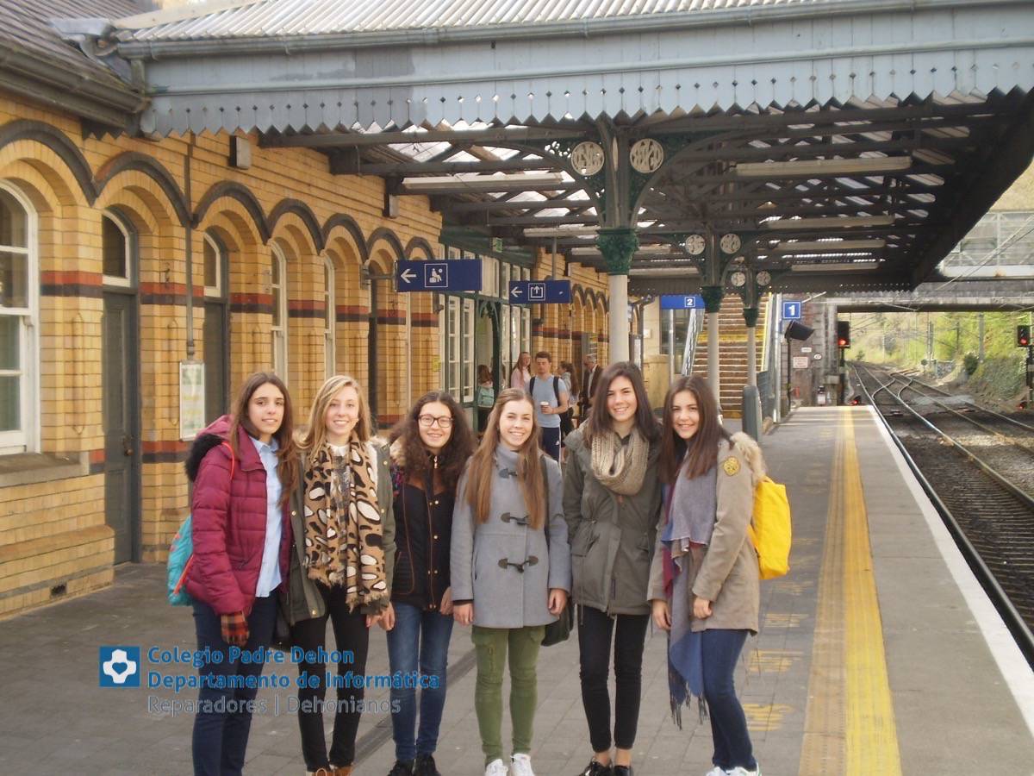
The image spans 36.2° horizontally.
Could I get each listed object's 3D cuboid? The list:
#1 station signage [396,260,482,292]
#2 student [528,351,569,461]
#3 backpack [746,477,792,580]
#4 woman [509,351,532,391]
[{"bbox_3d":[-0.936,-1.353,19.100,1.050,0.382,0.060,0,1,7],"label":"station signage"},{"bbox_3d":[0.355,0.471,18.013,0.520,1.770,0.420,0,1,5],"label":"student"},{"bbox_3d":[0.980,0.585,6.570,0.170,0.410,0.280,-1,1,-37],"label":"backpack"},{"bbox_3d":[0.058,0.309,23.512,0.460,1.680,0.320,-1,1,-31],"label":"woman"}]

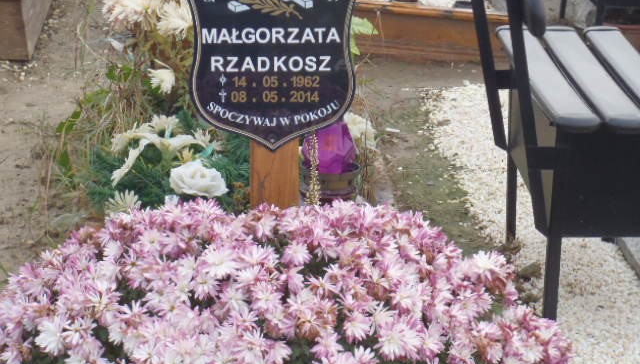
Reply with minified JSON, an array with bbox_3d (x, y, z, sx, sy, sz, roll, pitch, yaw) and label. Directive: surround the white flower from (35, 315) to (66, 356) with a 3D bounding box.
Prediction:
[{"bbox_3d":[-0.406,0.230,2.830,0.047,0.052,0.034,6,22,14],"label":"white flower"}]

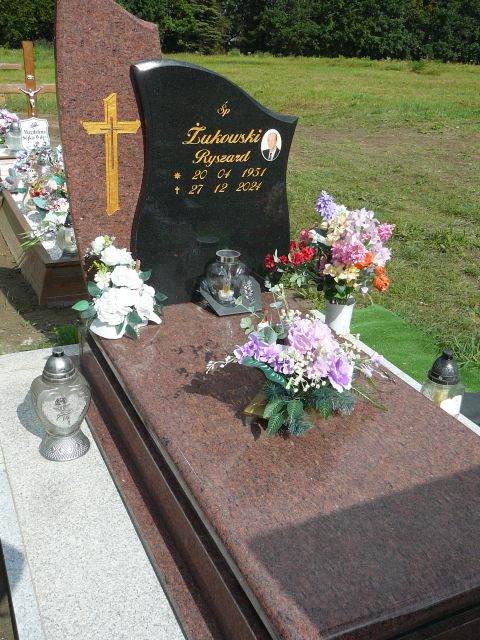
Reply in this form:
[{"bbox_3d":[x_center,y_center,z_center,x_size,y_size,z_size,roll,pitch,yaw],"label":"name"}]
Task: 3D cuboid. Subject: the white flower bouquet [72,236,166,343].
[{"bbox_3d":[-0.449,-0.137,2.405,0.328,0.333,0.263,-9,26,-24],"label":"white flower bouquet"}]

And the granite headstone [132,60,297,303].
[{"bbox_3d":[-0.102,-0.527,2.596,0.687,0.927,0.078,-9,26,-24],"label":"granite headstone"}]

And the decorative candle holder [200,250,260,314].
[{"bbox_3d":[-0.028,-0.171,2.636,0.247,0.242,0.192,-9,26,-24],"label":"decorative candle holder"}]

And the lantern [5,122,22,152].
[{"bbox_3d":[-2.166,-1.730,6.147,0.162,0.273,0.162,-9,26,-24],"label":"lantern"}]

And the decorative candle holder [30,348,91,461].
[{"bbox_3d":[-0.584,0.260,2.116,0.192,0.349,0.172,-9,26,-24],"label":"decorative candle holder"}]

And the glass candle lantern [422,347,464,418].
[{"bbox_3d":[0.720,0.248,2.300,0.157,0.318,0.157,-3,24,-13],"label":"glass candle lantern"}]

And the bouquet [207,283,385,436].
[{"bbox_3d":[0.146,0.112,1.849,0.465,0.353,0.364,-9,26,-24],"label":"bouquet"}]

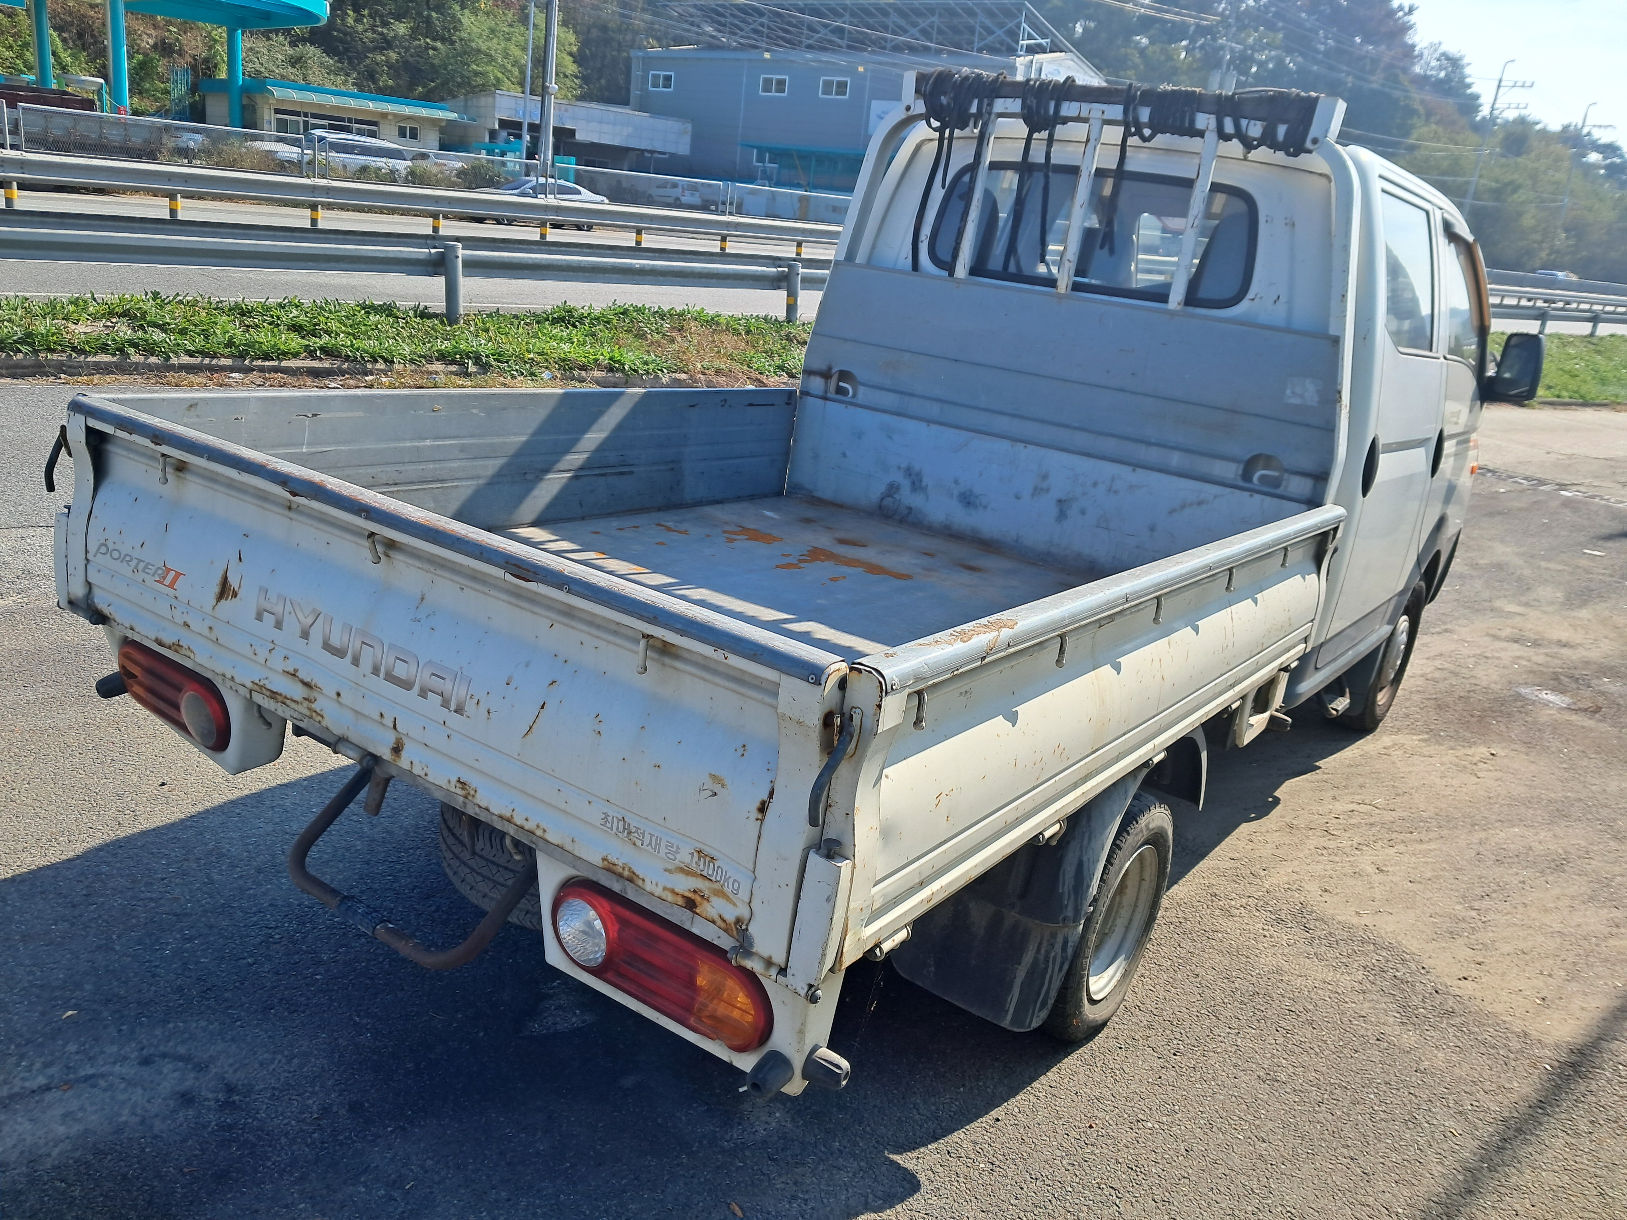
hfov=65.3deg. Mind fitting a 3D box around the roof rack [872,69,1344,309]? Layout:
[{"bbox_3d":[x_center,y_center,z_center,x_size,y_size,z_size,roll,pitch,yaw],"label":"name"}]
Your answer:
[{"bbox_3d":[0.731,-1.138,3.449,1.340,0.570,0.140,18,18,32],"label":"roof rack"}]

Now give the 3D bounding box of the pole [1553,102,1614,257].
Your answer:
[{"bbox_3d":[52.440,-28.418,86.710,2.000,11.500,0.600,18,21,33],"label":"pole"}]

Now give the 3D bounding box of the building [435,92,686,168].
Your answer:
[{"bbox_3d":[-11.916,-21.387,60.089,9.300,4.457,10.500,-3,20,-29],"label":"building"}]

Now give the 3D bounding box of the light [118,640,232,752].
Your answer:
[{"bbox_3d":[-1.162,0.156,2.308,0.390,0.140,0.070,18,18,32],"label":"light"}]

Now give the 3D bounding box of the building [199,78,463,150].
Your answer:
[{"bbox_3d":[-20.452,-19.760,53.284,7.000,3.586,9.300,-6,22,-36],"label":"building"}]

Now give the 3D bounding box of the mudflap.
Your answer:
[{"bbox_3d":[0.392,0.525,2.529,0.370,0.500,0.270,18,18,32],"label":"mudflap"}]

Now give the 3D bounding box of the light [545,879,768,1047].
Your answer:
[{"bbox_3d":[-0.205,0.465,1.684,0.390,0.140,0.070,18,18,32],"label":"light"}]

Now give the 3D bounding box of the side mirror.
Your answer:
[{"bbox_3d":[2.619,-0.894,4.705,0.200,0.260,0.110,18,18,32],"label":"side mirror"}]

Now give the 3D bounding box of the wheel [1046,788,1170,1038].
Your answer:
[{"bbox_3d":[0.629,0.668,2.832,0.150,0.560,0.560,18,18,32],"label":"wheel"}]

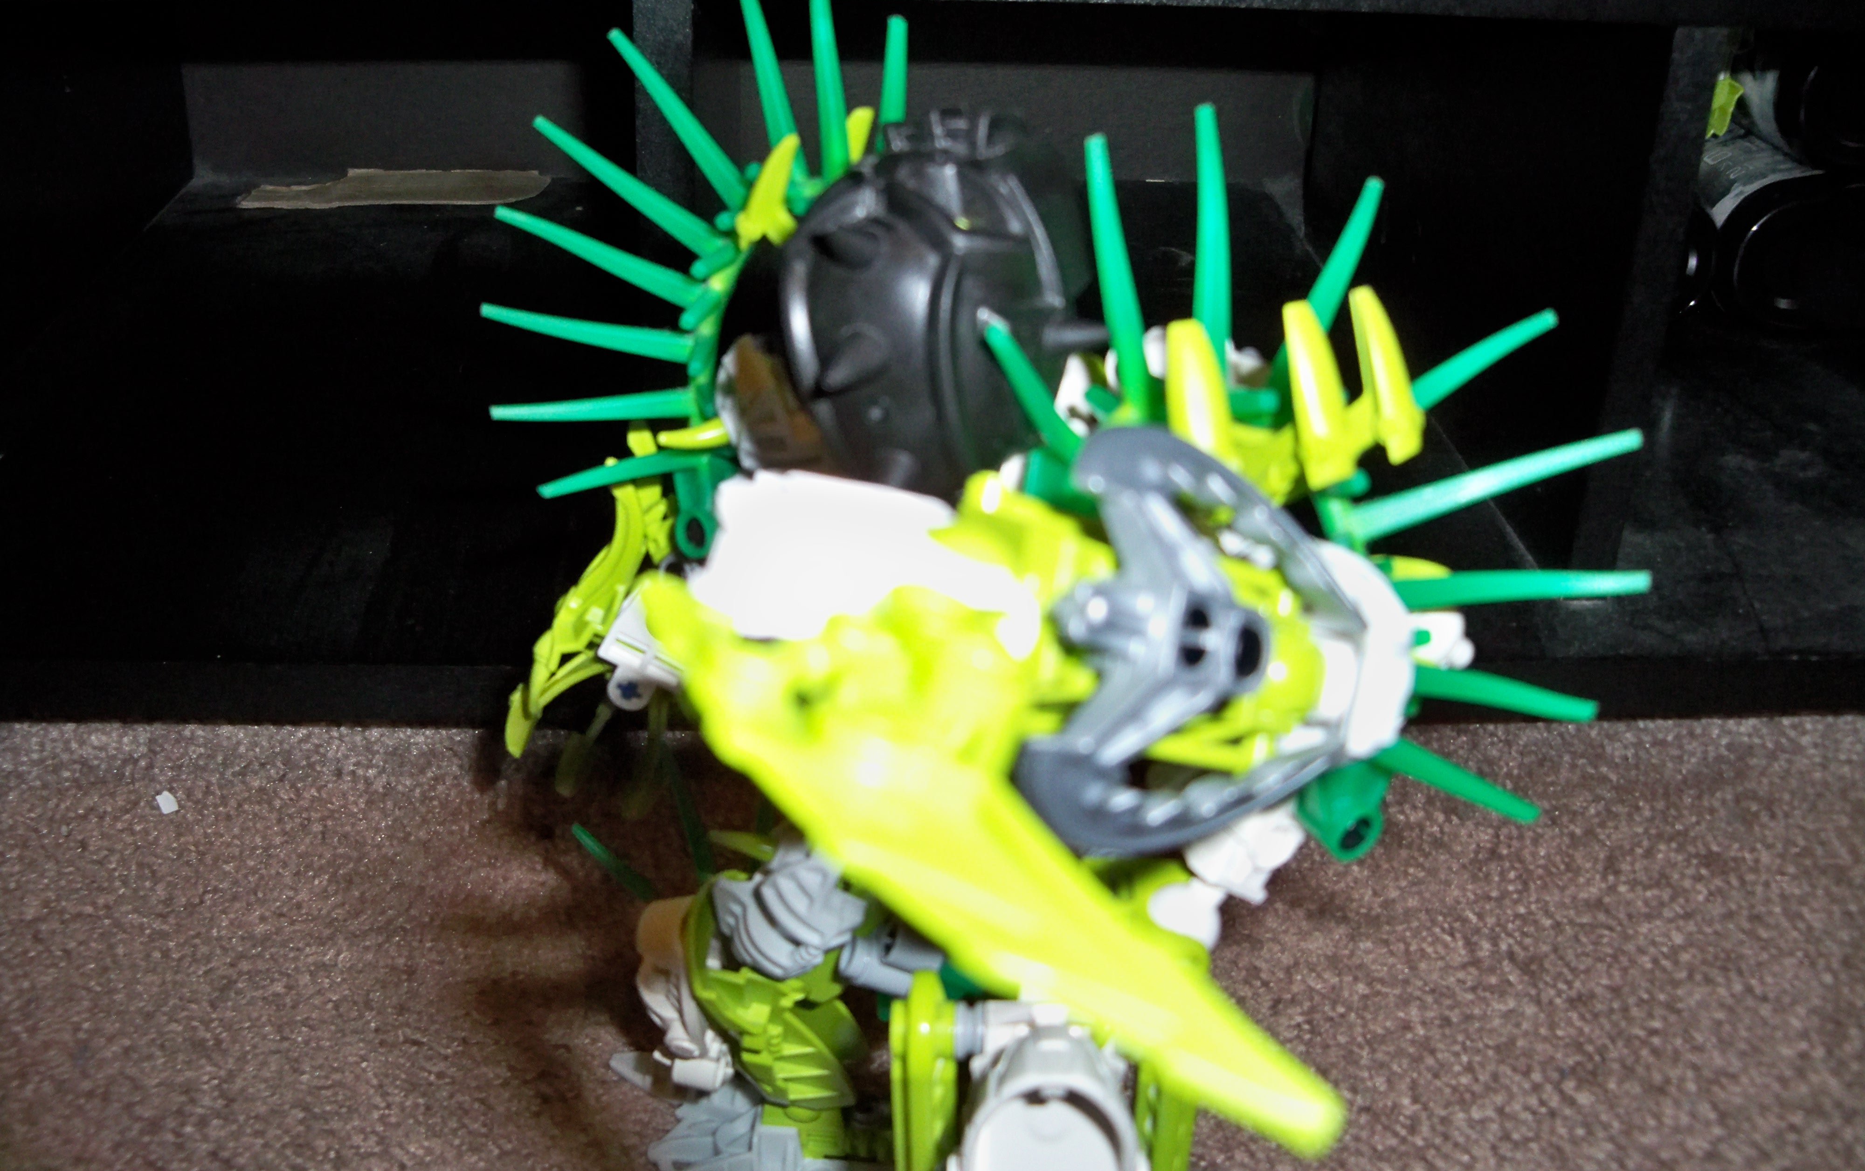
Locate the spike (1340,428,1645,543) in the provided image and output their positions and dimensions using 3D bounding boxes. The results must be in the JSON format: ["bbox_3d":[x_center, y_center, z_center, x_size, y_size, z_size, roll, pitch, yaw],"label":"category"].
[{"bbox_3d":[0.064,-0.012,0.212,0.039,0.004,0.004,-16,0,-18],"label":"spike"}]

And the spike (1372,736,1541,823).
[{"bbox_3d":[0.064,0.024,0.227,0.026,0.005,0.004,20,0,-23],"label":"spike"}]

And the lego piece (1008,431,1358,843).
[{"bbox_3d":[0.026,0.005,0.188,0.026,0.039,0.022,10,4,39],"label":"lego piece"}]

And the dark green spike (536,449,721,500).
[{"bbox_3d":[-0.047,-0.017,0.290,0.027,0.004,0.004,-11,0,-13],"label":"dark green spike"}]

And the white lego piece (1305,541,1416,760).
[{"bbox_3d":[0.045,0.007,0.198,0.012,0.020,0.012,1,27,-1],"label":"white lego piece"}]

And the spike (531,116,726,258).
[{"bbox_3d":[-0.047,-0.062,0.288,0.035,0.005,0.004,35,5,0],"label":"spike"}]

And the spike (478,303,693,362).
[{"bbox_3d":[-0.053,-0.039,0.290,0.034,0.005,0.004,11,6,5],"label":"spike"}]

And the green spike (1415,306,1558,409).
[{"bbox_3d":[0.069,-0.028,0.239,0.033,0.005,0.004,-31,-4,-27],"label":"green spike"}]

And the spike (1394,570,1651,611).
[{"bbox_3d":[0.068,0.001,0.221,0.033,0.005,0.005,-3,-1,-5],"label":"spike"}]

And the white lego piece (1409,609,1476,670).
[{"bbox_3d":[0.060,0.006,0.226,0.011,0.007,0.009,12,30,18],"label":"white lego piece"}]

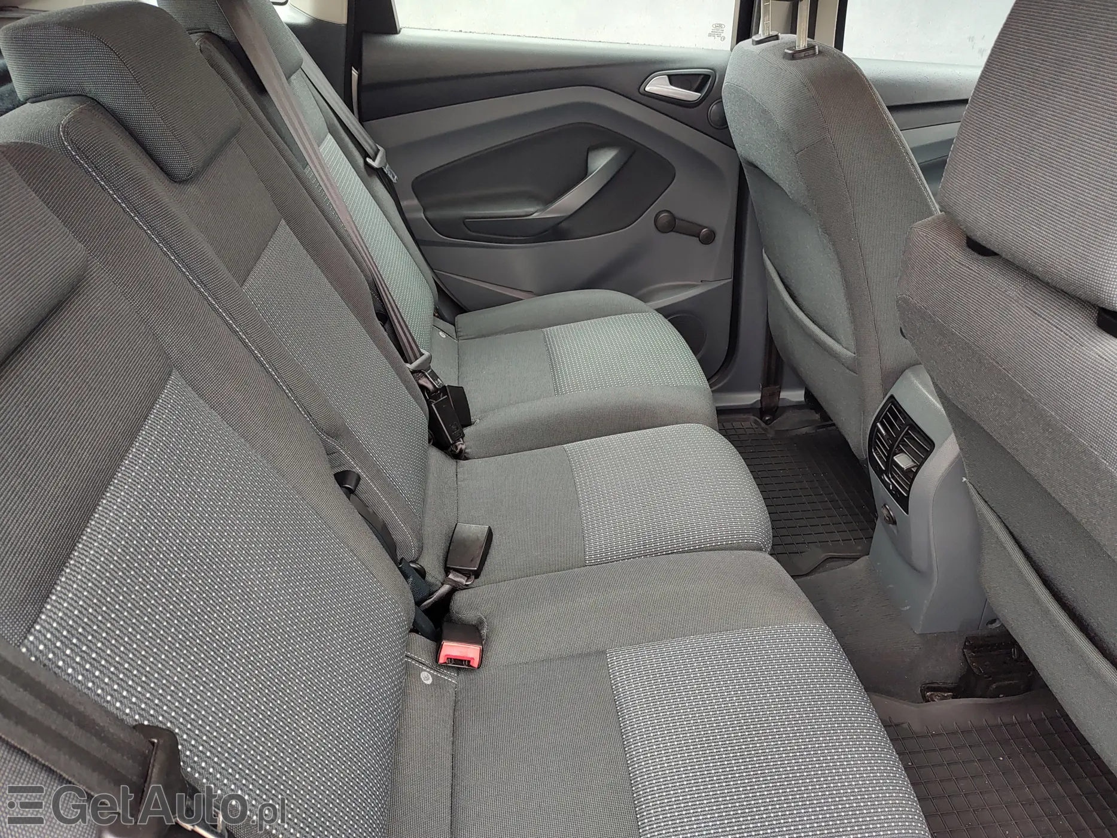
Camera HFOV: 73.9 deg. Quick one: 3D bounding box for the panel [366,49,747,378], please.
[{"bbox_3d":[0.018,-0.367,1.564,0.780,0.710,0.120,-3,34,-5],"label":"panel"}]

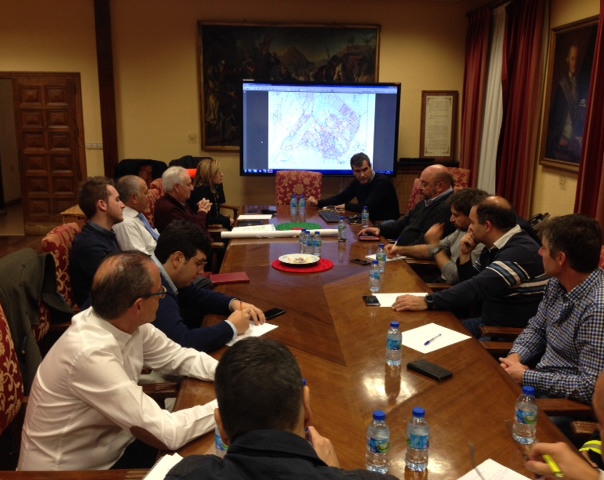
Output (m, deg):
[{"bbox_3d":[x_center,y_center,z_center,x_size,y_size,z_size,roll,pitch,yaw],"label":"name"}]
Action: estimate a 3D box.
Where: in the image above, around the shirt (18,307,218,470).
[{"bbox_3d":[-0.557,0.473,2.083,0.600,0.560,0.520,3,13,12],"label":"shirt"}]

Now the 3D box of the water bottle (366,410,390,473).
[{"bbox_3d":[0.204,0.543,1.653,0.059,0.168,0.059,1,12,0],"label":"water bottle"}]

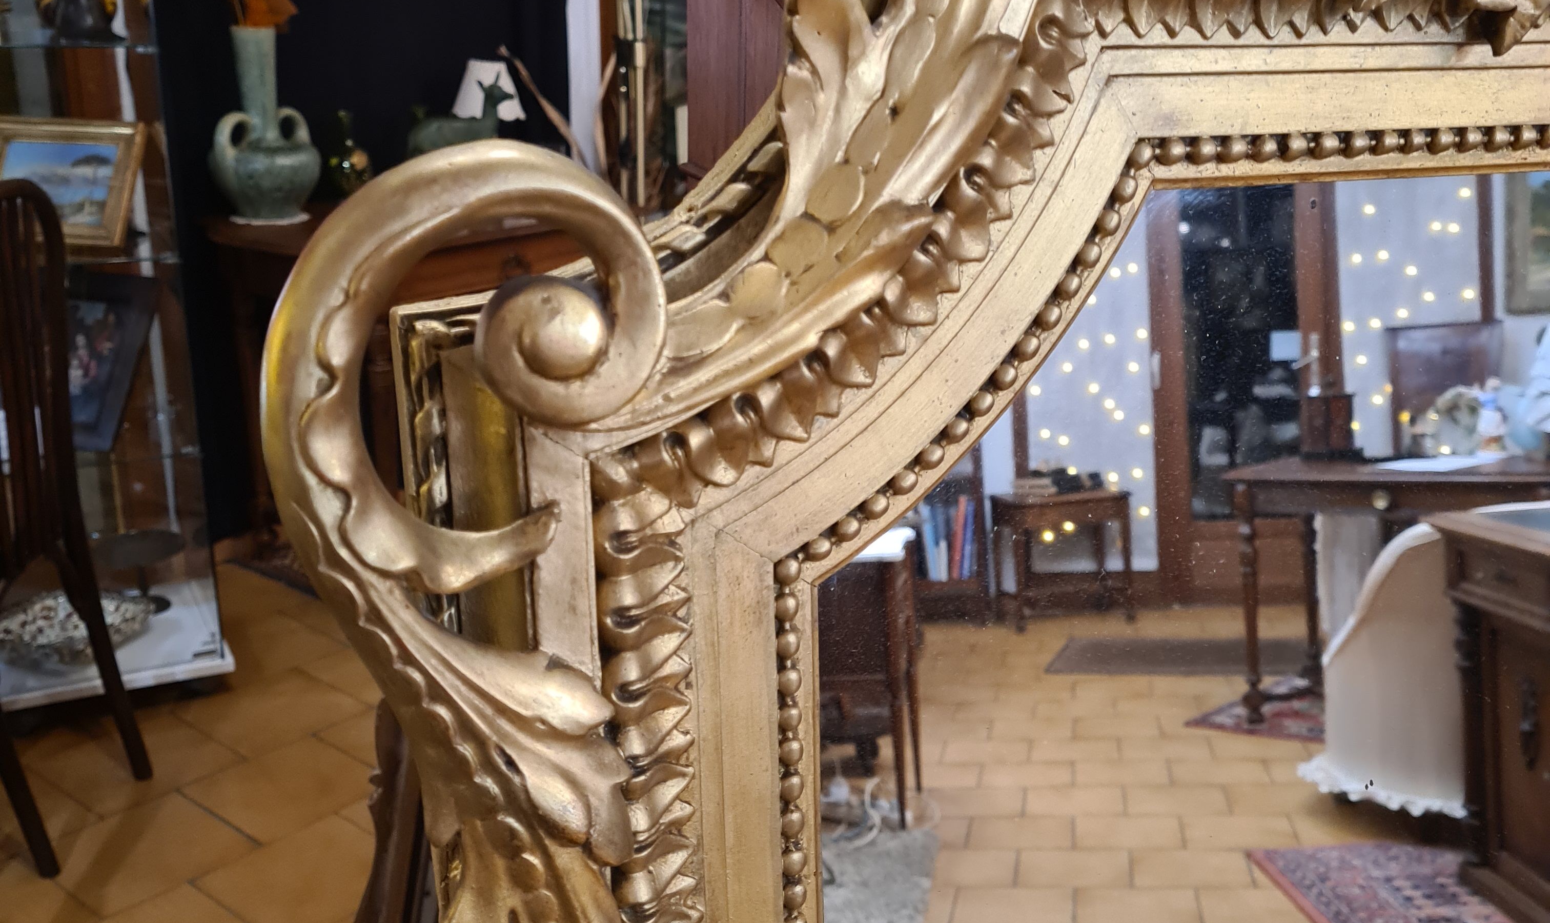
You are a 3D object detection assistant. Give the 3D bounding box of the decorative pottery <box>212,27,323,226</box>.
[{"bbox_3d":[-1.134,-0.739,3.407,0.250,0.408,0.243,-5,19,-17],"label":"decorative pottery"}]

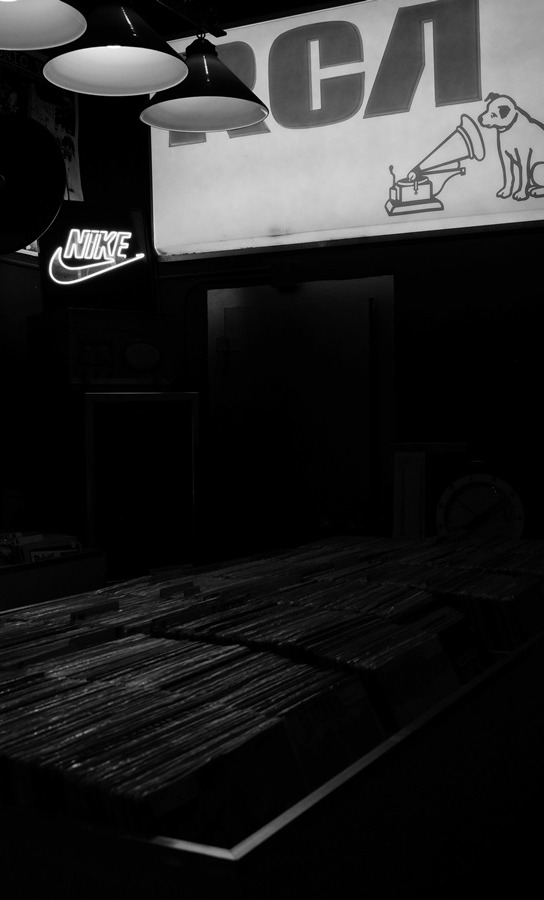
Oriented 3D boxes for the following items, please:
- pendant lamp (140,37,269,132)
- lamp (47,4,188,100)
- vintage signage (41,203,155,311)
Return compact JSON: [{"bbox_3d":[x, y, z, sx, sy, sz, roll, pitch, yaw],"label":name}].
[{"bbox_3d":[-0.188,-1.015,2.785,0.350,0.208,0.350,-2,1,0],"label":"pendant lamp"},{"bbox_3d":[-0.380,-1.007,2.465,0.350,0.200,0.350,-2,1,0],"label":"lamp"},{"bbox_3d":[-0.780,-0.860,4.580,0.490,0.460,0.100,0,-12,-20],"label":"vintage signage"}]

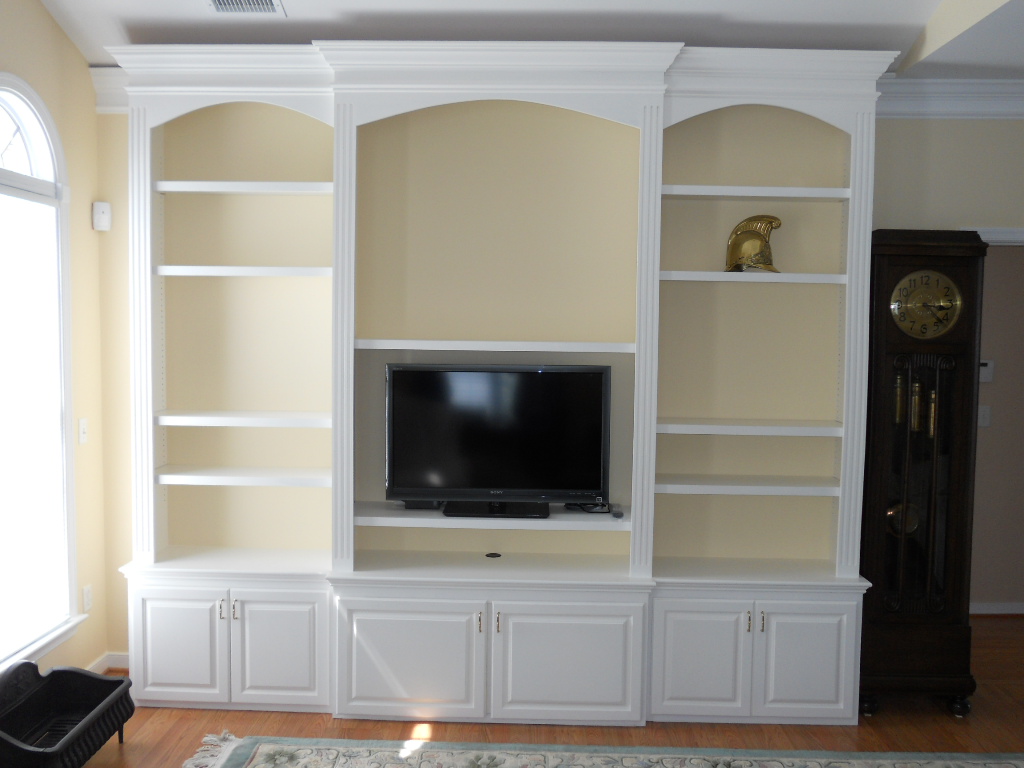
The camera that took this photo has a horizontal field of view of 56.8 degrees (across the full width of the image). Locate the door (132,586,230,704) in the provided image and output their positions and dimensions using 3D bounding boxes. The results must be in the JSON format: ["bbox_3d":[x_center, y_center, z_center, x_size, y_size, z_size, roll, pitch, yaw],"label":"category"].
[{"bbox_3d":[-1.377,1.091,3.954,0.400,0.482,0.030,1,3,2],"label":"door"}]

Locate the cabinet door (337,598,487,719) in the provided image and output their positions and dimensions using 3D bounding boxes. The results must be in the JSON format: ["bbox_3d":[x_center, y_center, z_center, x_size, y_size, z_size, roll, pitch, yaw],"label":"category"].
[{"bbox_3d":[-0.406,1.108,3.844,0.604,0.481,0.022,1,3,2],"label":"cabinet door"}]

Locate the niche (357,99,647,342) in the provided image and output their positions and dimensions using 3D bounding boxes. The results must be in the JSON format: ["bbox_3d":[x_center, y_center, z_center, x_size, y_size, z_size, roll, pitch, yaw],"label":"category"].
[{"bbox_3d":[-0.057,-0.668,4.026,1.144,0.975,0.370,1,3,2],"label":"niche"}]

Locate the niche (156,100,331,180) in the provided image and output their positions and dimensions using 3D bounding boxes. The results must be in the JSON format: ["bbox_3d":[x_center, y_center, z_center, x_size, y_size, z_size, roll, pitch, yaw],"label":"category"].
[{"bbox_3d":[-1.125,-1.024,4.111,0.806,0.327,0.312,1,3,2],"label":"niche"}]

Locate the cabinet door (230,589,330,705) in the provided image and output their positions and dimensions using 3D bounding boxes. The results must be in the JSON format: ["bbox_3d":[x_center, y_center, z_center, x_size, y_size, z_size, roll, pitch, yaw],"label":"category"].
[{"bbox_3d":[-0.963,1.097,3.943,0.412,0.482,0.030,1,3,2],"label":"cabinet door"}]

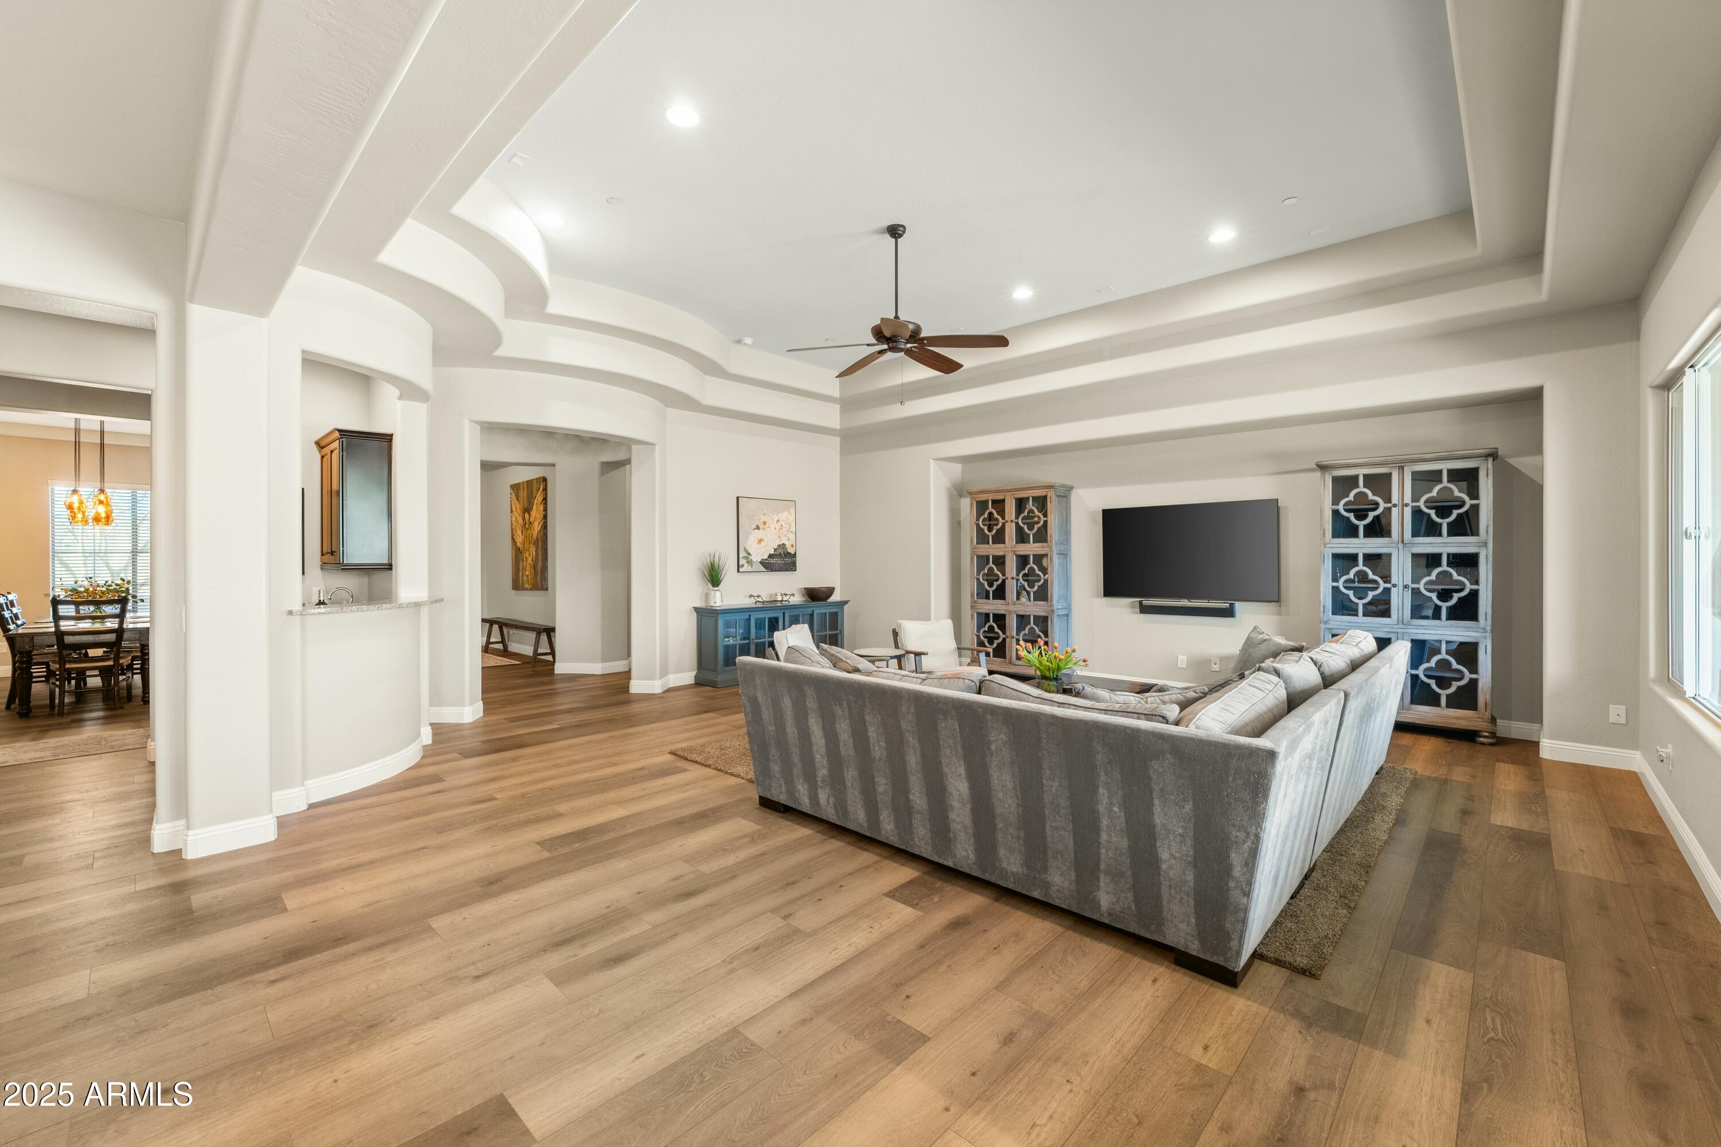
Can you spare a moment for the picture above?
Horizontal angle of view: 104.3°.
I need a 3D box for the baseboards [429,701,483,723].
[{"bbox_3d":[-3.665,1.266,6.112,0.335,0.138,0.300,0,0,1],"label":"baseboards"}]

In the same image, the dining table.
[{"bbox_3d":[-7.654,0.850,6.681,2.050,0.750,1.000,1,2,44],"label":"dining table"}]

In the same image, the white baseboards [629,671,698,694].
[{"bbox_3d":[-2.159,1.249,7.573,0.300,0.140,0.840,0,0,45],"label":"white baseboards"}]

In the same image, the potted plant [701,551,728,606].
[{"bbox_3d":[-1.613,0.055,7.383,0.290,0.616,0.300,0,1,0],"label":"potted plant"}]

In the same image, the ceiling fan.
[{"bbox_3d":[0.247,-1.944,4.540,1.540,0.890,1.540,0,1,0],"label":"ceiling fan"}]

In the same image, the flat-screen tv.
[{"bbox_3d":[3.297,-0.213,6.802,1.680,0.960,0.070,0,0,43],"label":"flat-screen tv"}]

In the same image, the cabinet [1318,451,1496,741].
[{"bbox_3d":[4.310,0.183,5.333,1.090,2.150,0.410,1,2,44],"label":"cabinet"}]

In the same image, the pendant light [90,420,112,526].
[{"bbox_3d":[-7.713,-1.084,6.779,0.150,1.200,0.150,0,1,0],"label":"pendant light"}]

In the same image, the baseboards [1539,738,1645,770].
[{"bbox_3d":[4.850,1.206,4.458,0.450,0.133,0.030,1,2,44],"label":"baseboards"}]

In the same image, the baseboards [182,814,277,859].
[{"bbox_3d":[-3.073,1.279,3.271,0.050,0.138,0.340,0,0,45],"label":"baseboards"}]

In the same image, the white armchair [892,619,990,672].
[{"bbox_3d":[0.740,0.841,5.949,0.680,0.800,0.760,-1,2,-41],"label":"white armchair"}]

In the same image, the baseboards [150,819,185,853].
[{"bbox_3d":[-3.371,1.280,3.257,0.050,0.138,0.120,0,0,45],"label":"baseboards"}]

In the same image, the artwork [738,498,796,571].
[{"bbox_3d":[-1.201,-0.491,8.728,0.040,0.950,0.935,0,0,45],"label":"artwork"}]

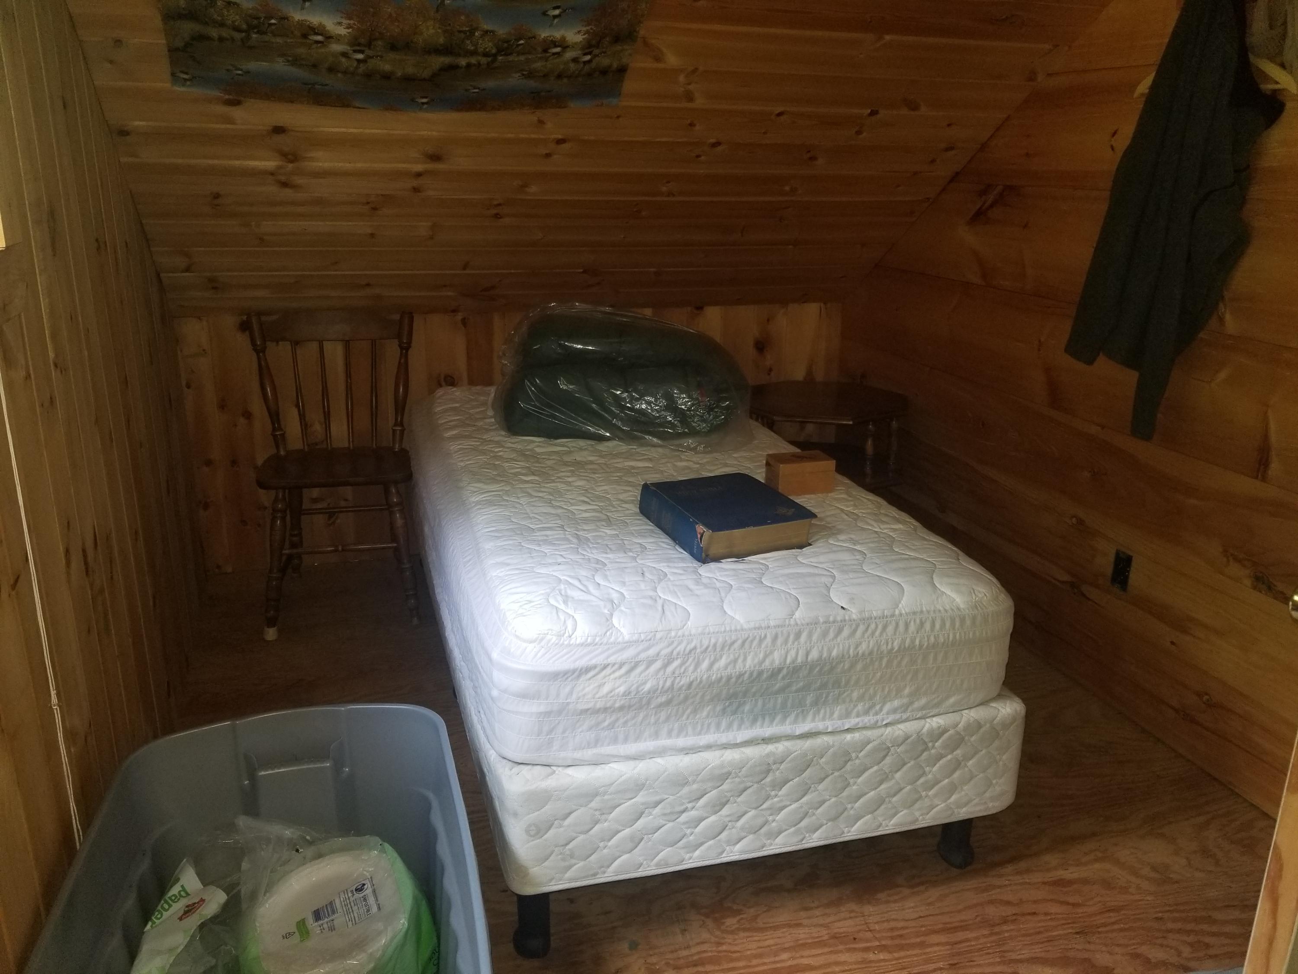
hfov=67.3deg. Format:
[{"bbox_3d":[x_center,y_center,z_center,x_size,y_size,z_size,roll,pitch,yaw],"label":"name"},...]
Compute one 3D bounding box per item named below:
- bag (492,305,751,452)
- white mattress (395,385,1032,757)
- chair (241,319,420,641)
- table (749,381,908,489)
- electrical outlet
[{"bbox_3d":[-0.065,-0.344,2.821,0.740,0.330,0.480,1,18,1],"label":"bag"},{"bbox_3d":[-0.058,0.037,2.510,0.980,0.240,1.890,-4,18,-16],"label":"white mattress"},{"bbox_3d":[-0.960,-0.070,3.045,0.500,0.886,0.540,-4,18,-14],"label":"chair"},{"bbox_3d":[0.584,-0.021,3.471,0.610,0.580,0.610,5,18,12],"label":"table"},{"bbox_3d":[1.216,0.217,2.514,0.015,0.102,0.060,-4,18,-15],"label":"electrical outlet"}]

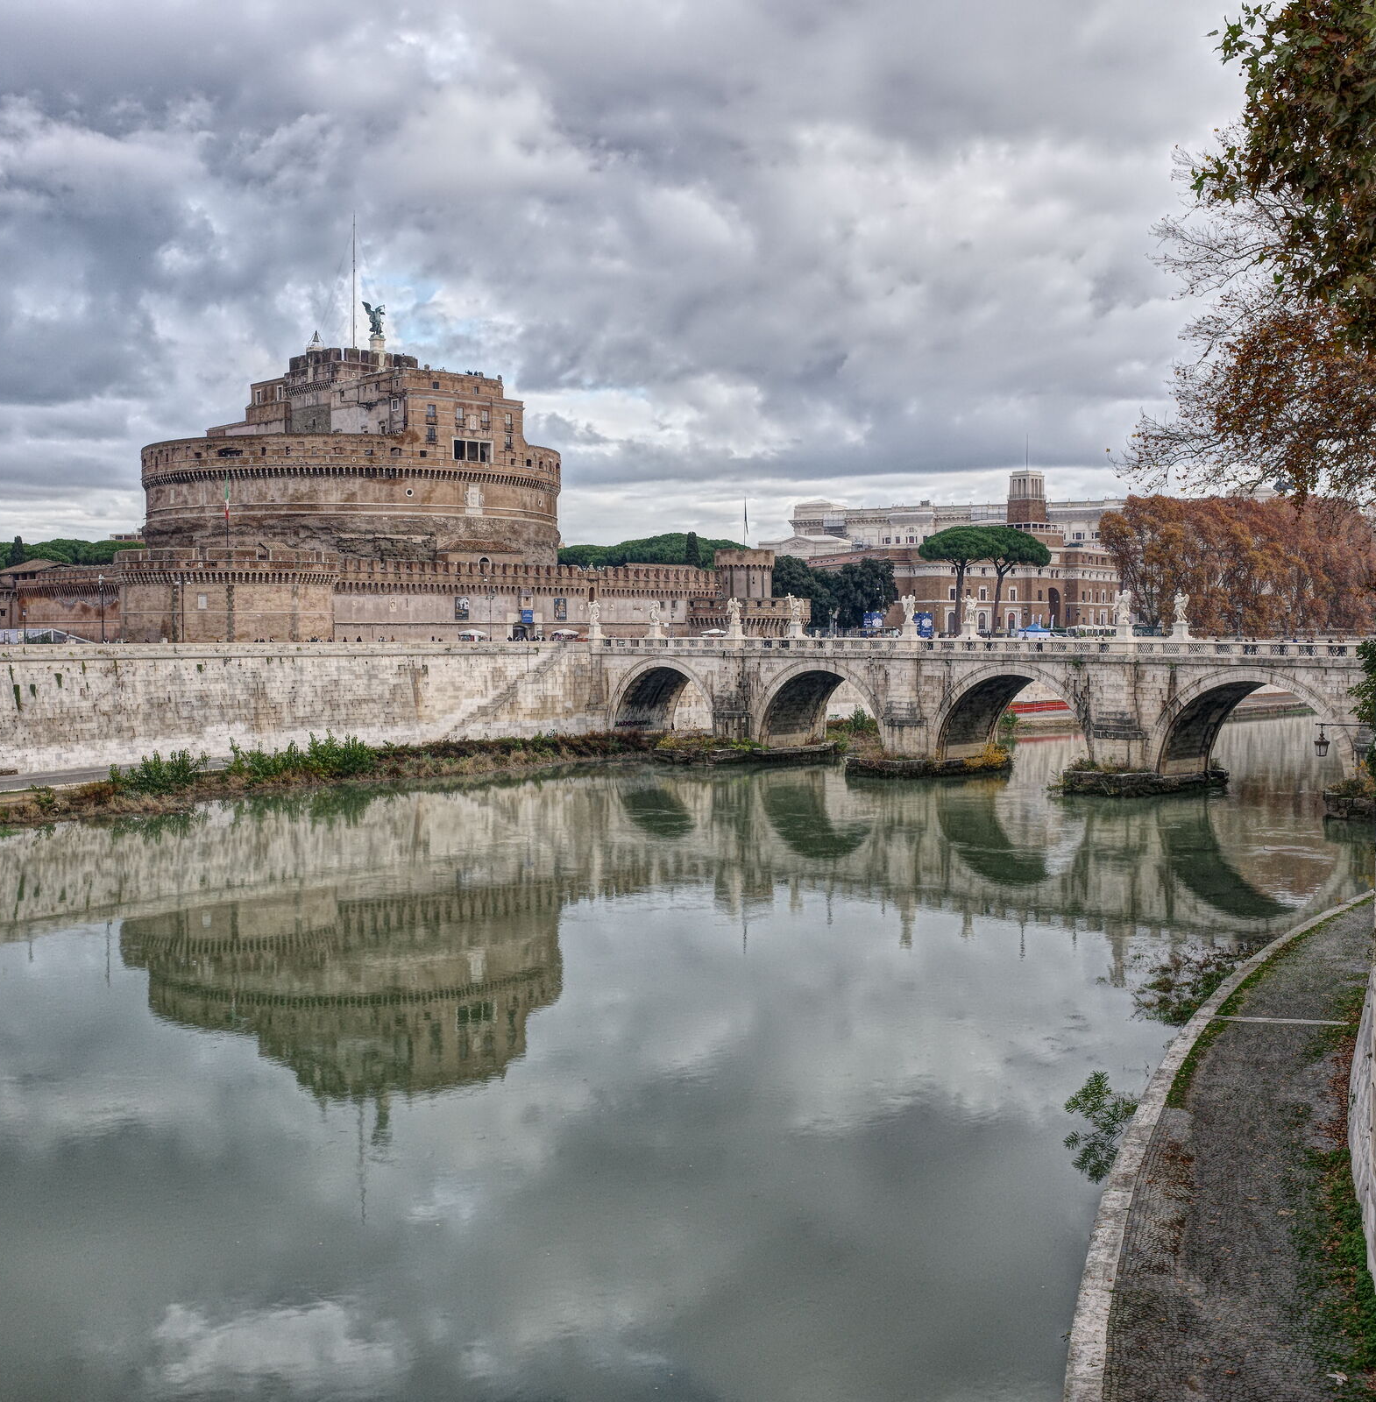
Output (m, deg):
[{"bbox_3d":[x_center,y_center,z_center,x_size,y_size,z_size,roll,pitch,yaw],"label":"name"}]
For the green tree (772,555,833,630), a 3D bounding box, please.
[{"bbox_3d":[19.548,-16.897,279.582,12.000,16.000,12.000,0,2,4],"label":"green tree"}]

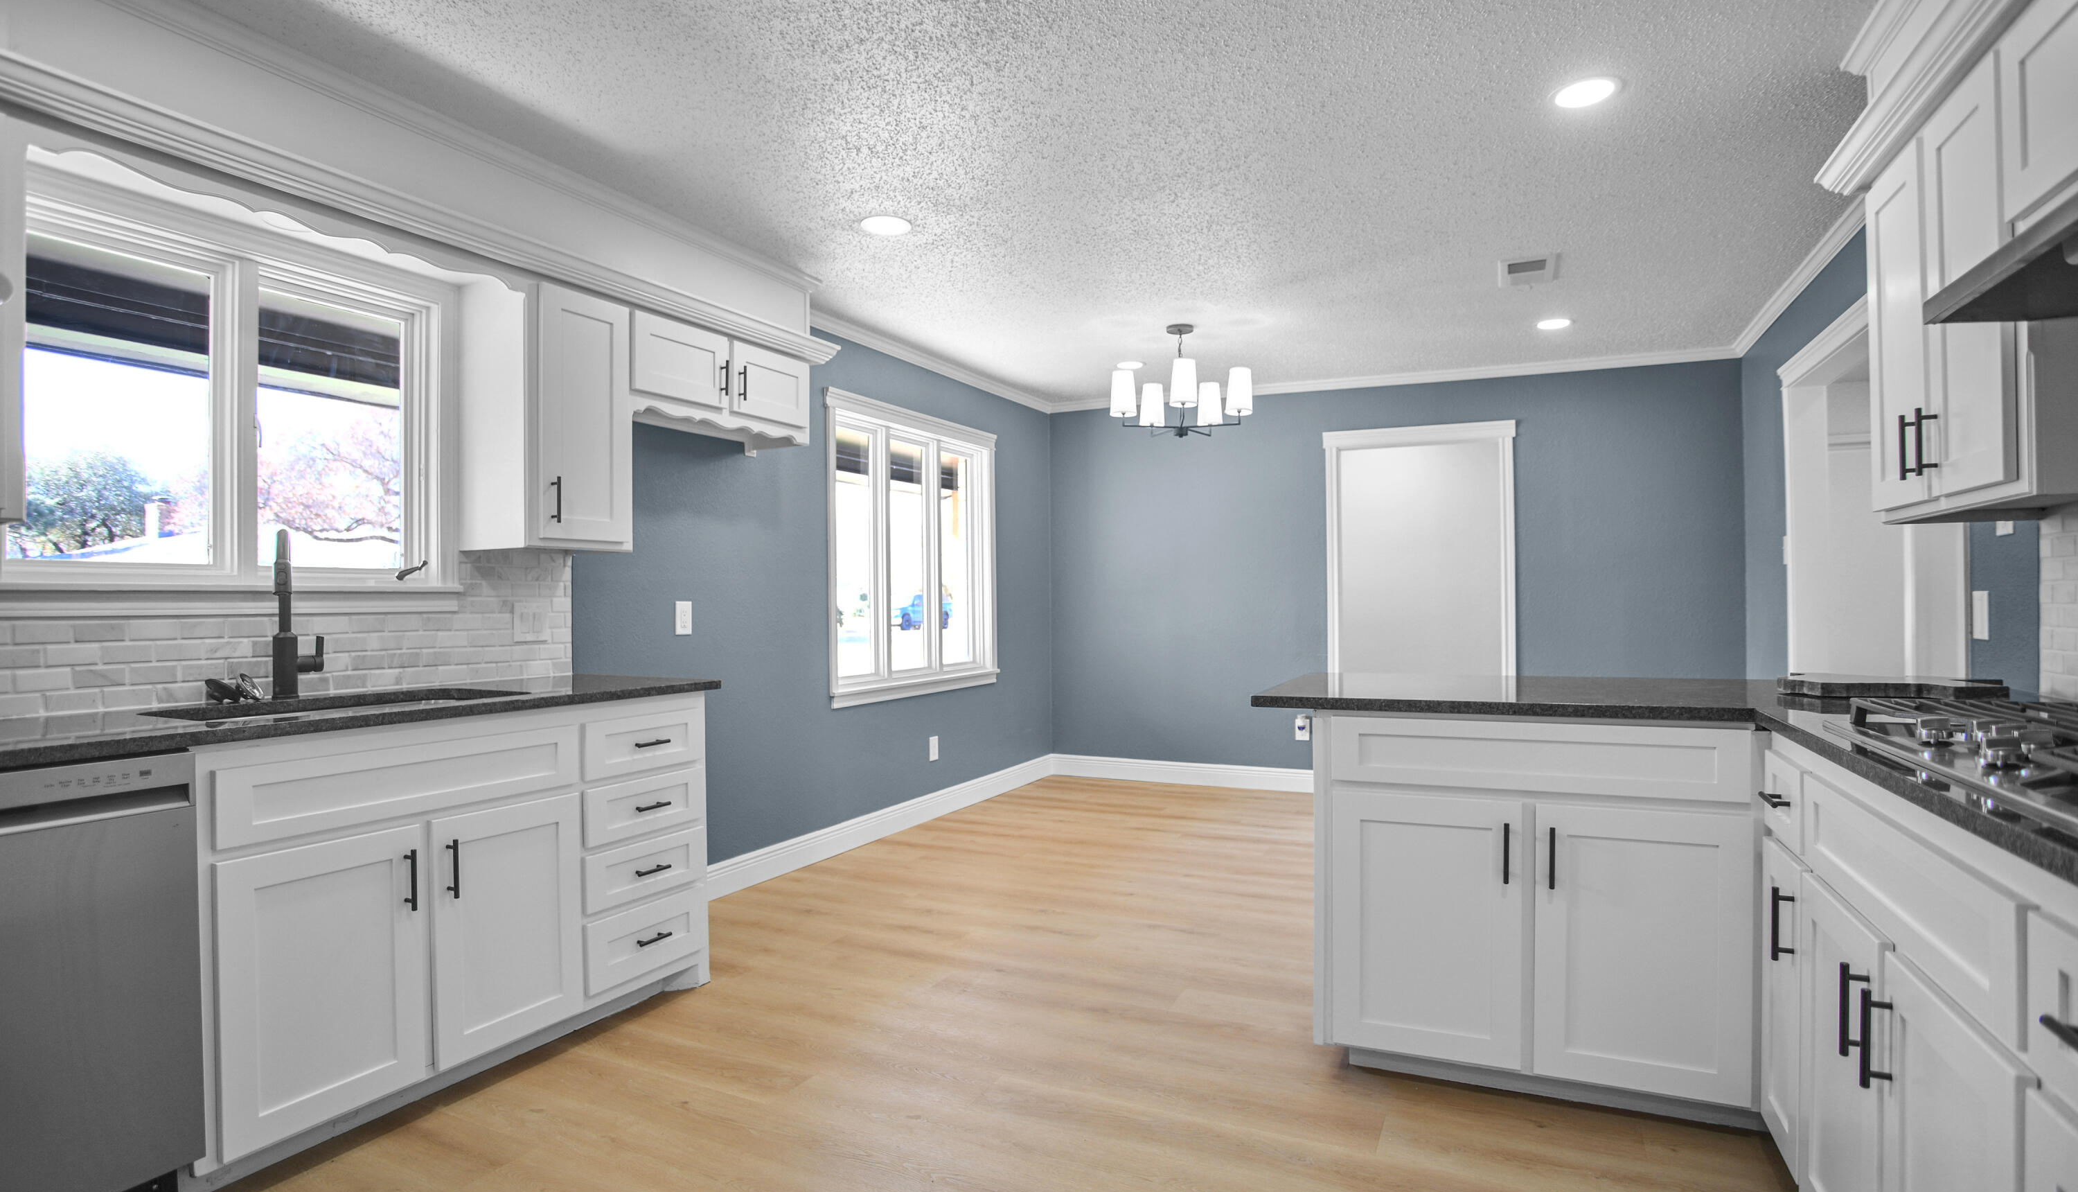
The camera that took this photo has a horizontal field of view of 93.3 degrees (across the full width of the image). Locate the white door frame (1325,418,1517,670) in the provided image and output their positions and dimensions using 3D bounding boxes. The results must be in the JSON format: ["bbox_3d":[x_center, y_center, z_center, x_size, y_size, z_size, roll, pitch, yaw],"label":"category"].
[{"bbox_3d":[2.146,0.099,5.555,1.004,2.100,0.110,-1,0,21],"label":"white door frame"}]

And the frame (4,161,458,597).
[{"bbox_3d":[-1.970,-0.456,2.400,0.100,0.920,1.090,-1,0,27],"label":"frame"}]

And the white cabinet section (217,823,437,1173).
[{"bbox_3d":[-1.454,0.787,2.007,0.032,0.569,0.380,-1,0,27],"label":"white cabinet section"}]

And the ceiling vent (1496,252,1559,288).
[{"bbox_3d":[1.960,-1.290,3.929,0.220,0.025,0.360,-1,0,27],"label":"ceiling vent"}]

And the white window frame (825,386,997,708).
[{"bbox_3d":[-0.595,-0.212,5.086,0.110,1.445,1.555,-1,0,27],"label":"white window frame"}]

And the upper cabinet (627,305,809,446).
[{"bbox_3d":[-1.217,-0.727,3.471,0.345,0.330,0.840,-1,0,27],"label":"upper cabinet"}]

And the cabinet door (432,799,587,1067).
[{"bbox_3d":[-1.272,0.789,2.368,0.032,0.567,0.382,-1,0,27],"label":"cabinet door"}]

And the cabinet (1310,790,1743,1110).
[{"bbox_3d":[1.171,0.763,2.420,0.860,0.613,0.520,-1,0,21],"label":"cabinet"}]

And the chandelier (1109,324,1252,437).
[{"bbox_3d":[0.680,-1.024,4.704,0.690,0.516,0.670,-1,0,8],"label":"chandelier"}]

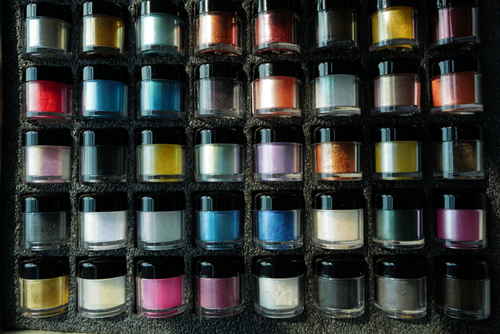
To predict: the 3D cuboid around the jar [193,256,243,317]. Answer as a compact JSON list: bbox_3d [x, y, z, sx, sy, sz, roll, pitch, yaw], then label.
[{"bbox_3d":[-0.021,0.081,0.270,0.034,0.034,0.036,0,87,2],"label":"jar"}]

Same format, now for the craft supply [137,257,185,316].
[{"bbox_3d":[-0.061,0.081,0.273,0.034,0.034,0.037,-1,88,2],"label":"craft supply"}]

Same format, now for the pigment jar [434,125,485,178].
[{"bbox_3d":[0.143,-0.010,0.270,0.034,0.034,0.036,0,87,2],"label":"pigment jar"}]

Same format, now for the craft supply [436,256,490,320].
[{"bbox_3d":[0.143,0.080,0.265,0.034,0.034,0.037,-1,88,2],"label":"craft supply"}]

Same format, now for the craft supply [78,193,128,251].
[{"bbox_3d":[-0.100,0.036,0.268,0.034,0.034,0.037,0,87,2],"label":"craft supply"}]

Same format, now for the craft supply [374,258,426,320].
[{"bbox_3d":[0.102,0.080,0.266,0.034,0.034,0.036,0,87,2],"label":"craft supply"}]

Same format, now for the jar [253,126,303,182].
[{"bbox_3d":[0.020,-0.008,0.274,0.034,0.034,0.036,0,87,2],"label":"jar"}]

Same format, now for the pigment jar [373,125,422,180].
[{"bbox_3d":[0.102,-0.009,0.271,0.034,0.034,0.036,0,87,2],"label":"pigment jar"}]

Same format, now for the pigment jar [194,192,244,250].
[{"bbox_3d":[-0.021,0.037,0.273,0.034,0.034,0.037,-1,88,2],"label":"pigment jar"}]

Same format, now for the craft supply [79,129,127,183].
[{"bbox_3d":[-0.100,-0.006,0.271,0.034,0.034,0.037,0,87,2],"label":"craft supply"}]

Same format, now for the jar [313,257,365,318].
[{"bbox_3d":[0.061,0.080,0.268,0.034,0.034,0.037,-1,88,2],"label":"jar"}]

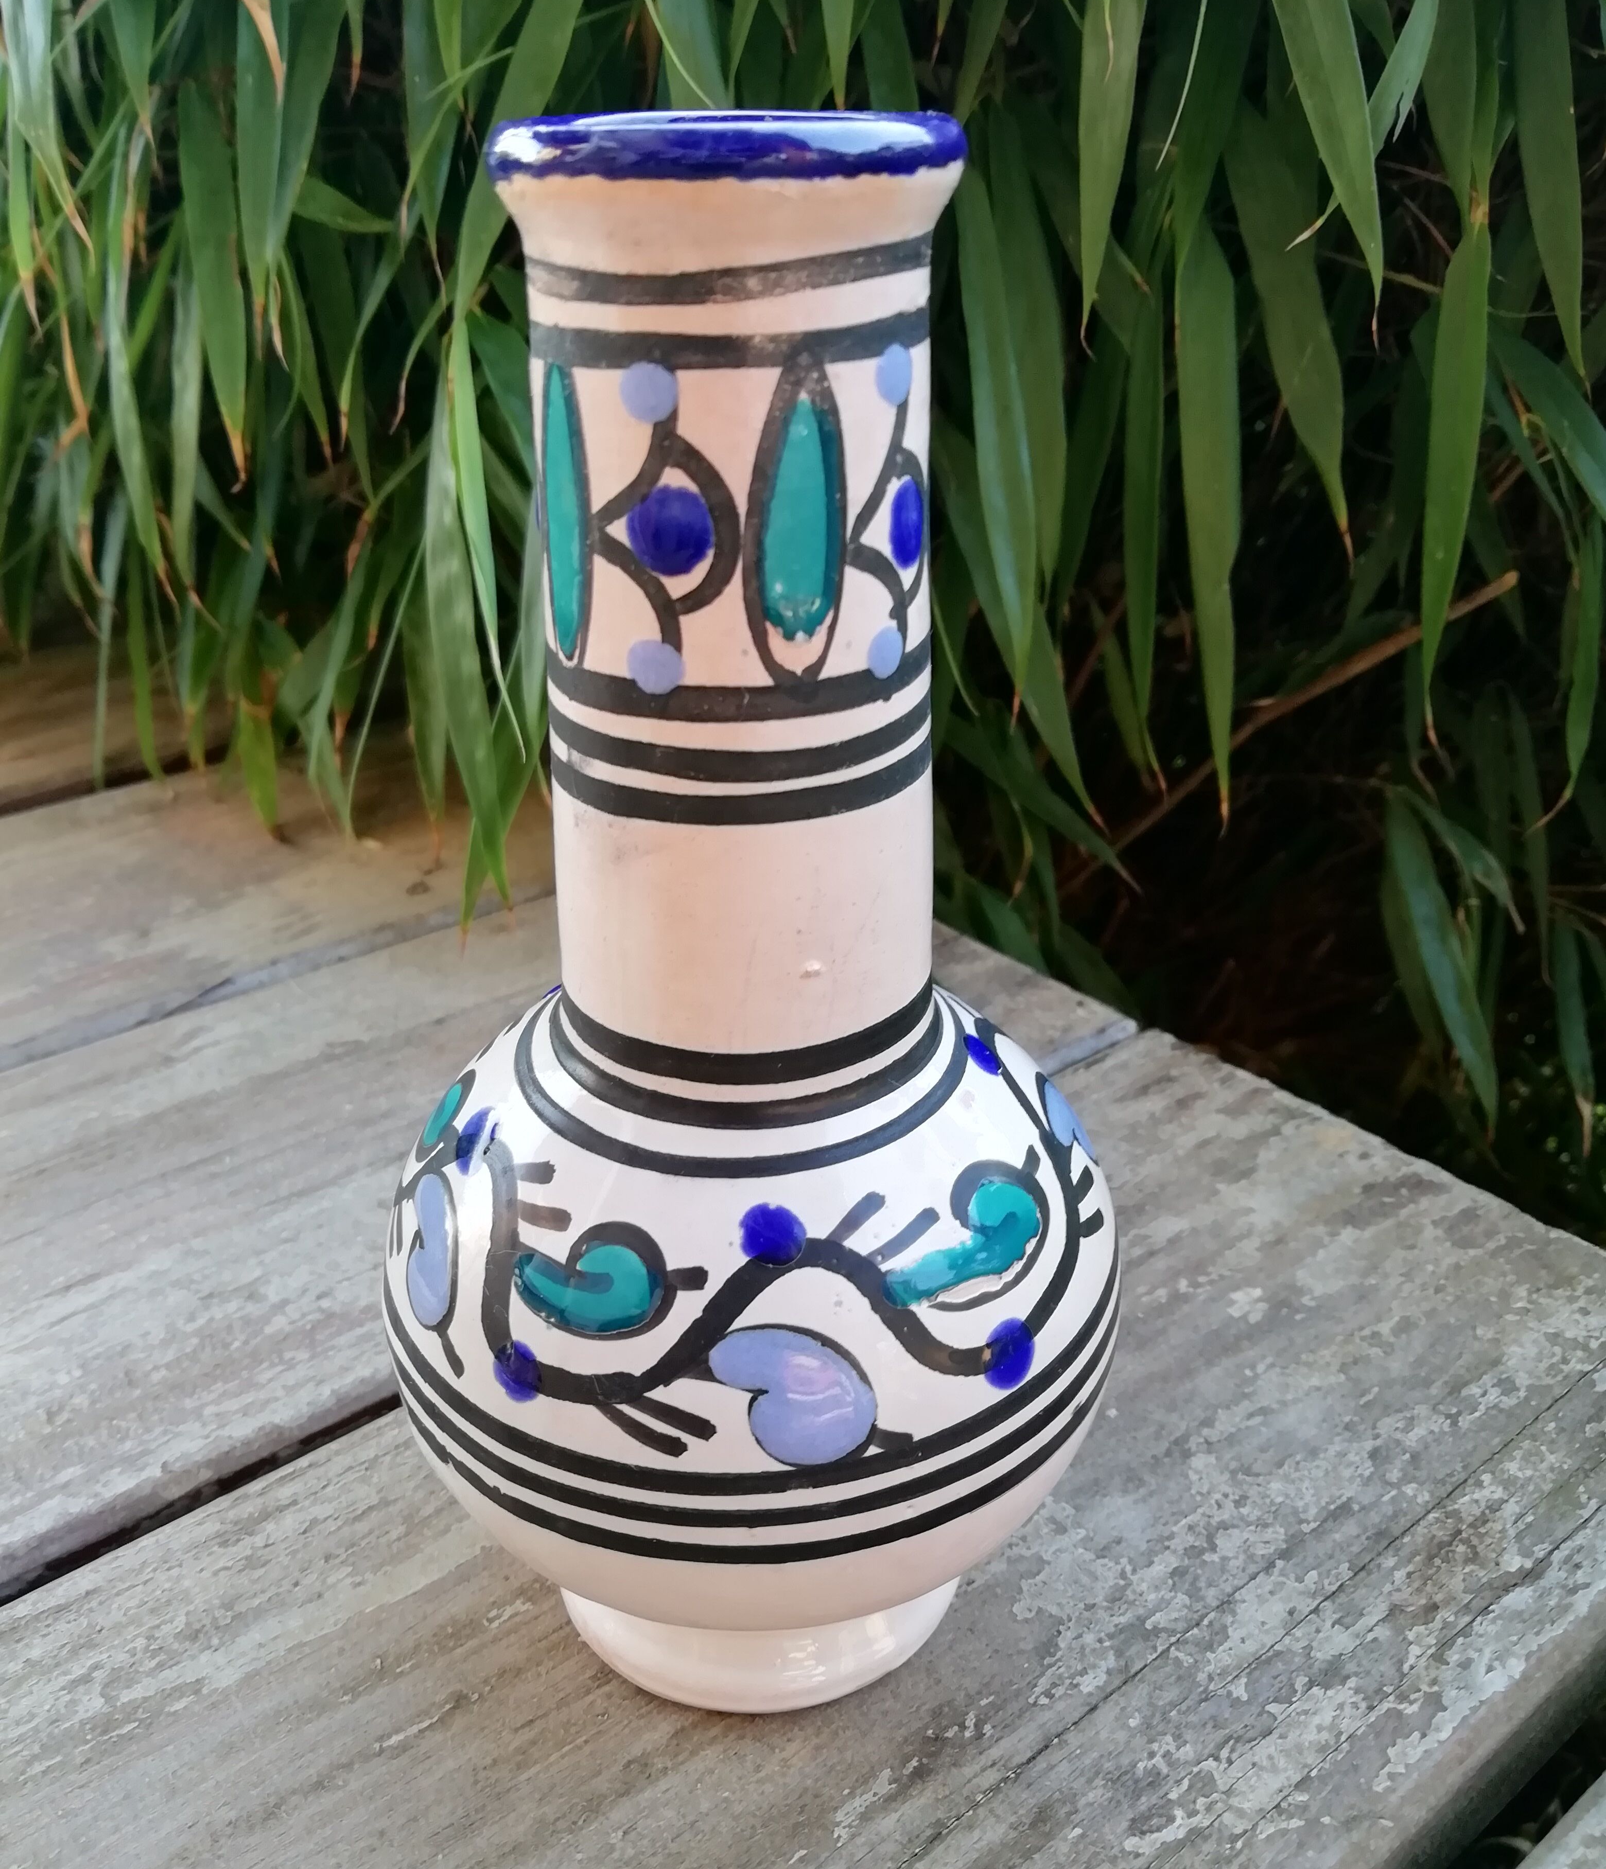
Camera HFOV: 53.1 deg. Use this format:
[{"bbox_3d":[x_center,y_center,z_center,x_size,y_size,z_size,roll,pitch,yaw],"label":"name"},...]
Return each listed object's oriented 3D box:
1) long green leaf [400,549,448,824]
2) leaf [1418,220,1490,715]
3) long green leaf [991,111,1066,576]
[{"bbox_3d":[-0.106,-0.069,0.454,0.012,0.083,0.009,-4,29,-14],"label":"long green leaf"},{"bbox_3d":[0.140,-0.098,0.350,0.013,0.109,0.009,6,29,21],"label":"leaf"},{"bbox_3d":[0.062,-0.153,0.426,0.016,0.121,0.009,-2,28,10],"label":"long green leaf"}]

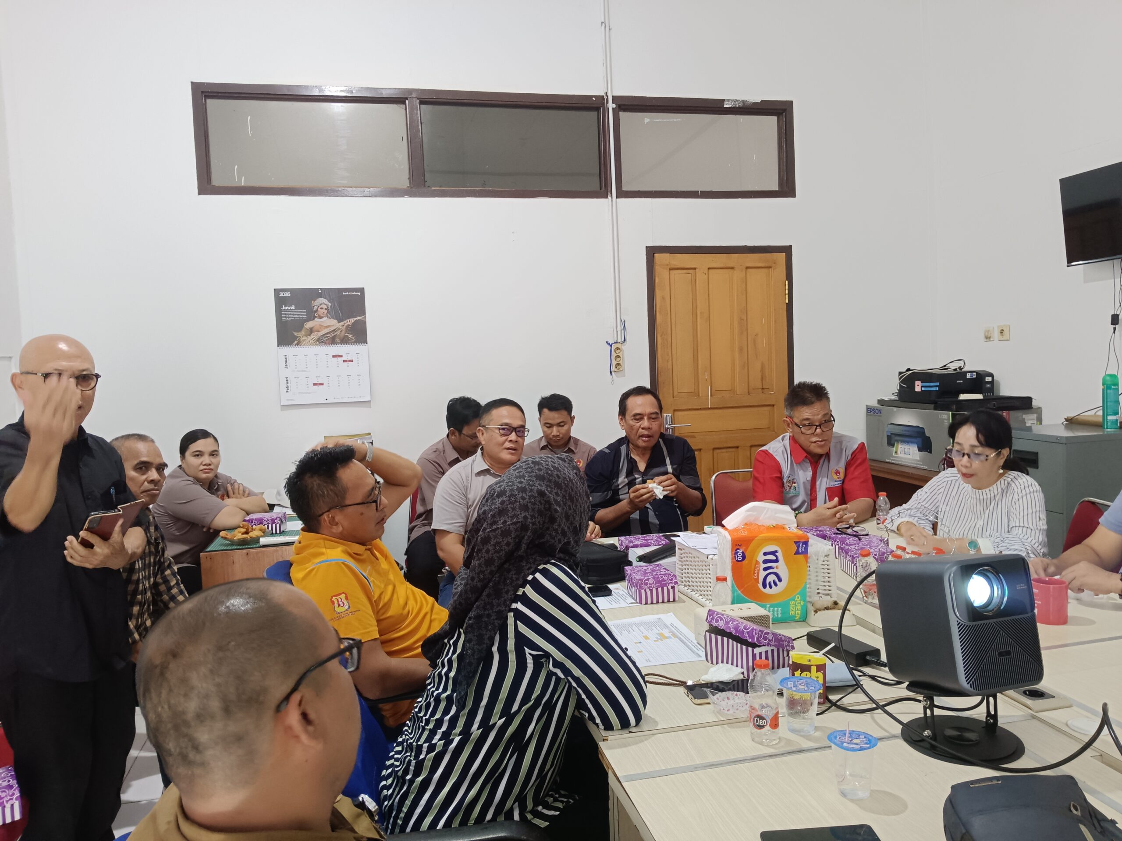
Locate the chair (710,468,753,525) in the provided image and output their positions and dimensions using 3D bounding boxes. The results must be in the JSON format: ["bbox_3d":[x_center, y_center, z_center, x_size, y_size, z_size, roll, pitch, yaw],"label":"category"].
[{"bbox_3d":[0.985,0.687,3.520,0.470,0.890,0.550,-3,4,-13],"label":"chair"}]

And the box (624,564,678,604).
[{"bbox_3d":[0.252,0.458,2.266,0.106,0.067,0.147,-3,4,-11],"label":"box"}]

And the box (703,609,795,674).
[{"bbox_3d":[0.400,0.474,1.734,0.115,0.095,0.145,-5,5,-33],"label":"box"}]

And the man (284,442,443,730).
[{"bbox_3d":[-0.230,0.669,1.990,0.780,1.220,0.500,-3,4,-6],"label":"man"}]

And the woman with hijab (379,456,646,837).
[{"bbox_3d":[0.000,0.676,1.450,0.760,1.200,0.500,-5,5,-37],"label":"woman with hijab"}]

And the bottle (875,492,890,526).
[{"bbox_3d":[1.125,0.318,2.832,0.050,0.131,0.050,-3,4,-12],"label":"bottle"}]

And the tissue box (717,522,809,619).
[{"bbox_3d":[0.484,0.365,1.945,0.177,0.207,0.118,-2,4,0],"label":"tissue box"}]

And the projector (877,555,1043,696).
[{"bbox_3d":[0.667,0.336,1.372,0.160,0.203,0.181,-3,-8,-13],"label":"projector"}]

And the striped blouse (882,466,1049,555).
[{"bbox_3d":[1.235,0.389,2.430,0.370,0.490,0.490,-5,5,-34],"label":"striped blouse"}]

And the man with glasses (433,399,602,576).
[{"bbox_3d":[-0.130,0.569,2.950,0.500,1.280,0.700,-4,4,-27],"label":"man with glasses"}]

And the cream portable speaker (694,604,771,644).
[{"bbox_3d":[0.398,0.479,1.882,0.152,0.073,0.090,-3,4,-10],"label":"cream portable speaker"}]

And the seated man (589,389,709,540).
[{"bbox_3d":[0.335,0.519,2.980,0.510,1.260,0.720,-3,4,-3],"label":"seated man"}]

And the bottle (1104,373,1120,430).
[{"bbox_3d":[2.365,-0.082,3.479,0.062,0.235,0.062,-3,4,-12],"label":"bottle"}]

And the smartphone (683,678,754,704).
[{"bbox_3d":[0.316,0.499,1.496,0.163,0.010,0.077,-3,4,-6],"label":"smartphone"}]

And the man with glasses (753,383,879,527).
[{"bbox_3d":[1.010,0.500,3.240,0.500,1.300,0.680,-2,4,3],"label":"man with glasses"}]

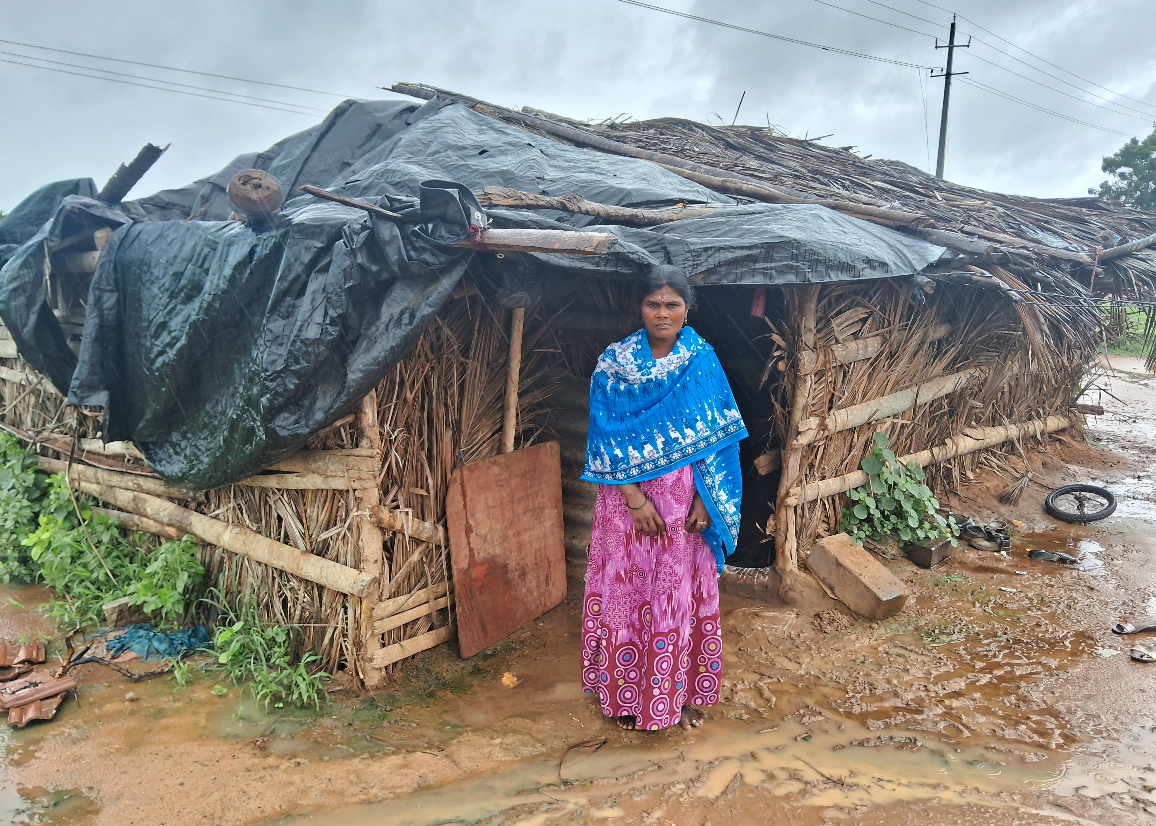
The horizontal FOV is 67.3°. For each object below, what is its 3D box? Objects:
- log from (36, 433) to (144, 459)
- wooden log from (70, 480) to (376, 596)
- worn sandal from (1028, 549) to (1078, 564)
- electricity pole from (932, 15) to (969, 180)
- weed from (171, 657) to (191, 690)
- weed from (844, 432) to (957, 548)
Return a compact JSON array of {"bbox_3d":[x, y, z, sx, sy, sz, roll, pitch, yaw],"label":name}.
[{"bbox_3d":[-2.404,0.164,4.325,1.279,0.080,0.080,4,9,36],"label":"log"},{"bbox_3d":[-1.680,0.480,3.790,2.367,0.090,0.090,8,11,37],"label":"wooden log"},{"bbox_3d":[2.560,0.786,4.683,0.237,0.060,0.090,6,10,30],"label":"worn sandal"},{"bbox_3d":[9.821,-6.256,23.637,0.950,8.613,0.300,7,11,37],"label":"electricity pole"},{"bbox_3d":[-1.422,0.940,3.105,0.075,0.105,0.070,1,9,0],"label":"weed"},{"bbox_3d":[1.748,0.408,4.700,0.580,0.580,0.460,3,9,17],"label":"weed"}]

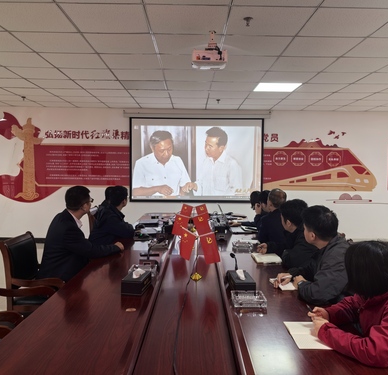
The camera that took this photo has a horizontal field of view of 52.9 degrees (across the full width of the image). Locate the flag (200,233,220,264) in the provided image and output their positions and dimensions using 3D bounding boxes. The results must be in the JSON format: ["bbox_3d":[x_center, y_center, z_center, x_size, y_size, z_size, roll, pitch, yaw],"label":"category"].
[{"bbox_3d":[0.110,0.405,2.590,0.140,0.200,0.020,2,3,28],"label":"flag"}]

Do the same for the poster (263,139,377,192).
[{"bbox_3d":[2.367,-0.422,7.396,2.280,1.020,0.030,1,3,0],"label":"poster"}]

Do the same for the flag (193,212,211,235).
[{"bbox_3d":[0.079,0.331,3.490,0.150,0.190,0.040,0,3,-18],"label":"flag"}]

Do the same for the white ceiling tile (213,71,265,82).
[{"bbox_3d":[0.541,-1.356,4.737,0.600,0.020,0.600,1,3,0],"label":"white ceiling tile"}]

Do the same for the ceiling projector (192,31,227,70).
[{"bbox_3d":[0.132,-1.143,3.199,0.285,0.265,0.245,1,3,0],"label":"ceiling projector"}]

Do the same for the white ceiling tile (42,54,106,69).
[{"bbox_3d":[-1.255,-1.351,4.133,0.600,0.020,0.600,1,3,0],"label":"white ceiling tile"}]

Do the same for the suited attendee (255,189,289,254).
[{"bbox_3d":[0.796,0.649,3.991,0.700,1.260,0.550,3,4,40],"label":"suited attendee"}]

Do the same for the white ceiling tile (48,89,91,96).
[{"bbox_3d":[-1.868,-1.446,5.896,0.600,0.020,0.600,1,3,0],"label":"white ceiling tile"}]

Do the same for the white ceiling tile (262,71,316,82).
[{"bbox_3d":[1.142,-1.344,4.739,0.600,0.020,0.590,1,3,-1],"label":"white ceiling tile"}]

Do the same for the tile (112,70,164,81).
[{"bbox_3d":[-0.659,-1.372,4.727,0.600,0.020,0.600,1,3,0],"label":"tile"}]

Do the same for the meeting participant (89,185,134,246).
[{"bbox_3d":[-0.880,0.640,4.335,0.700,1.290,0.550,-1,4,-31],"label":"meeting participant"}]

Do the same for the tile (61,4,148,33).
[{"bbox_3d":[-0.645,-1.280,2.948,0.600,0.030,0.600,1,3,0],"label":"tile"}]

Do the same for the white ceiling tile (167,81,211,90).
[{"bbox_3d":[-0.061,-1.401,5.349,0.600,0.030,0.600,1,3,0],"label":"white ceiling tile"}]

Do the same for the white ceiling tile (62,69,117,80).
[{"bbox_3d":[-1.257,-1.385,4.741,0.600,0.030,0.600,1,3,0],"label":"white ceiling tile"}]

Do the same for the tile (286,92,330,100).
[{"bbox_3d":[1.735,-1.410,5.961,0.600,0.030,0.600,1,3,0],"label":"tile"}]

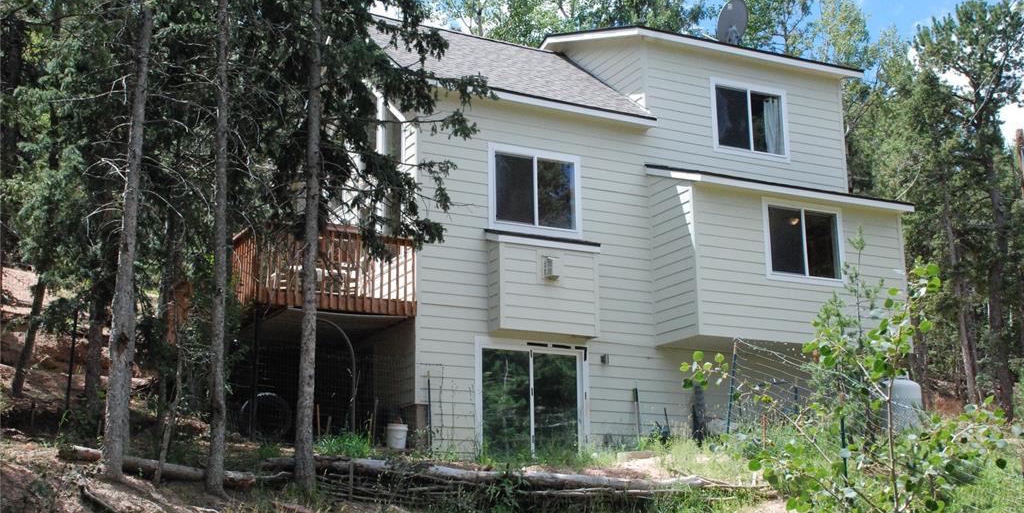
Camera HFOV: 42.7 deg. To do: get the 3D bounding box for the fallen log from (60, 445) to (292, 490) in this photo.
[{"bbox_3d":[-3.917,2.364,14.725,2.310,0.190,0.210,10,-16,-11],"label":"fallen log"}]

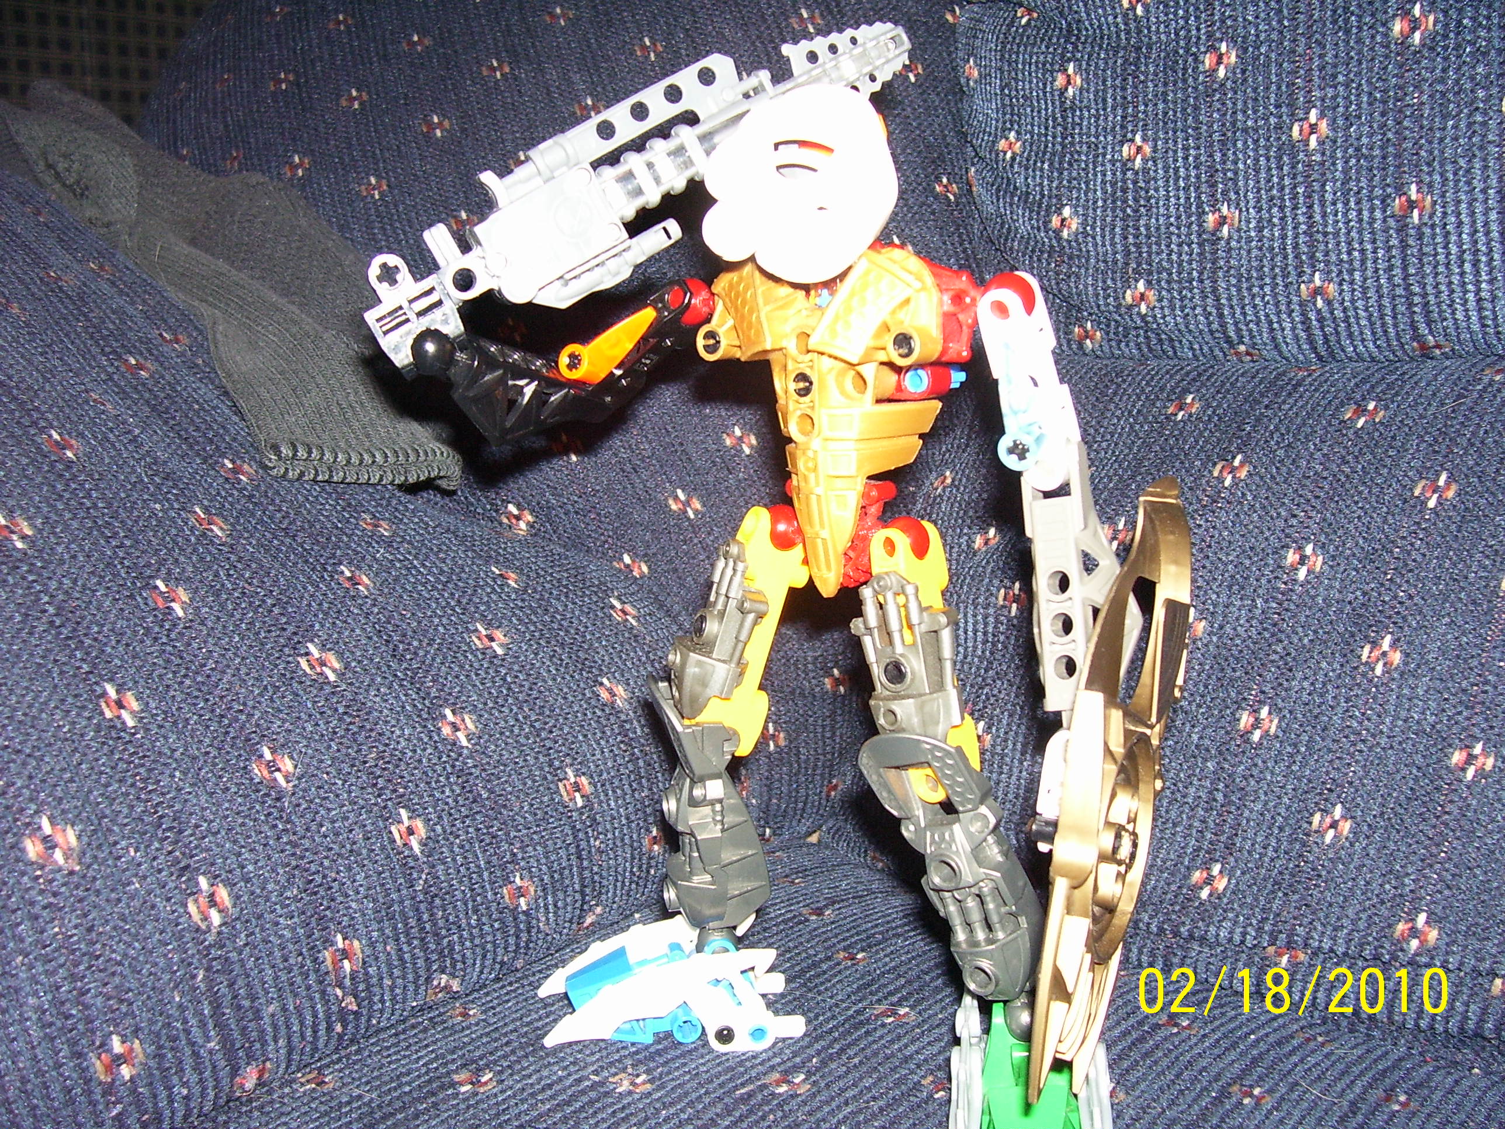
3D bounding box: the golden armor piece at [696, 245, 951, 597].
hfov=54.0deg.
[{"bbox_3d":[0.013,-0.027,0.296,0.051,0.069,0.025,-2,4,35],"label":"golden armor piece"}]

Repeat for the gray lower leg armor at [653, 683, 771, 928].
[{"bbox_3d":[-0.009,0.051,0.320,0.022,0.057,0.020,-3,8,-22],"label":"gray lower leg armor"}]

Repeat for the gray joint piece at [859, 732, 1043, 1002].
[{"bbox_3d":[0.040,0.060,0.298,0.020,0.057,0.022,-20,-8,24],"label":"gray joint piece"}]

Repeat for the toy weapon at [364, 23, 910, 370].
[{"bbox_3d":[-0.024,-0.087,0.325,0.136,0.034,0.018,-34,0,-19],"label":"toy weapon"}]

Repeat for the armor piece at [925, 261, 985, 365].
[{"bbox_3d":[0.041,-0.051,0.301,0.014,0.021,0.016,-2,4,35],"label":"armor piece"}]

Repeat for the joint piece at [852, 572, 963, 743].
[{"bbox_3d":[0.032,0.019,0.303,0.020,0.036,0.012,-10,-3,32],"label":"joint piece"}]

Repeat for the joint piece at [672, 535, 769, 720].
[{"bbox_3d":[-0.007,0.013,0.310,0.012,0.036,0.020,13,-3,-30],"label":"joint piece"}]

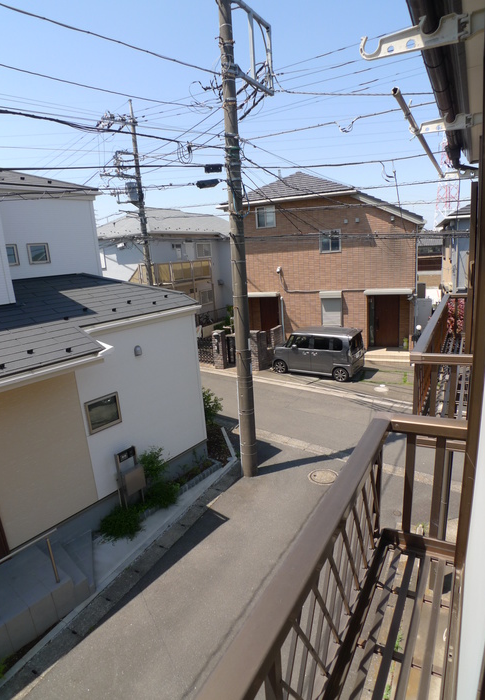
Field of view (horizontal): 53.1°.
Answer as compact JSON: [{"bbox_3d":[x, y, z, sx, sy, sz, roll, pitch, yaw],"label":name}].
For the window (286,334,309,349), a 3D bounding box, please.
[{"bbox_3d":[2.103,-0.314,18.306,1.000,0.510,0.080,5,14,35],"label":"window"}]

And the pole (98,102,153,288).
[{"bbox_3d":[-5.003,-5.140,21.819,0.750,11.500,1.950,7,15,42],"label":"pole"}]

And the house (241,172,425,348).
[{"bbox_3d":[4.951,-5.068,25.506,9.600,8.550,8.600,3,13,25],"label":"house"}]

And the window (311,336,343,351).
[{"bbox_3d":[3.073,-0.217,17.633,1.180,0.490,0.080,5,14,35],"label":"window"}]

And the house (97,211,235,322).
[{"bbox_3d":[-5.518,-5.347,32.281,7.600,7.800,9.000,5,14,34],"label":"house"}]

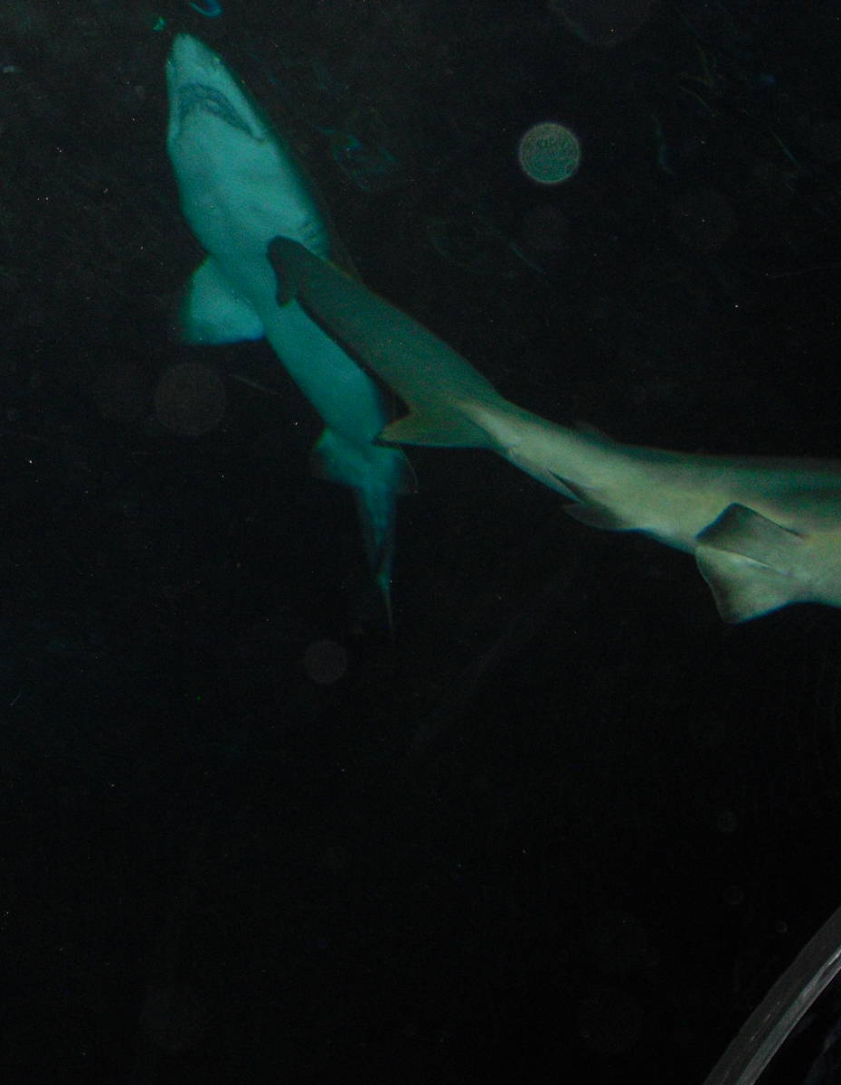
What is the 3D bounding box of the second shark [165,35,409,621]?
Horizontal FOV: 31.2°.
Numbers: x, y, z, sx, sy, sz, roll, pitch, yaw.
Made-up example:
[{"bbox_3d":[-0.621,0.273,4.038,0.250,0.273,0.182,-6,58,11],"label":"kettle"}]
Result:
[{"bbox_3d":[-0.230,-0.330,3.700,0.650,0.520,2.400,-4,-30,7],"label":"second shark"}]

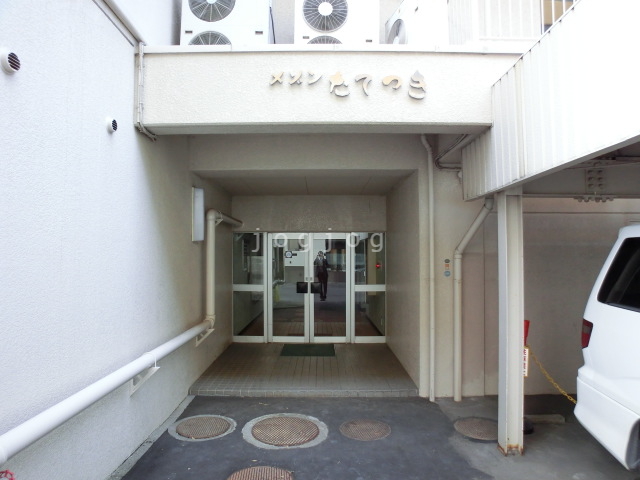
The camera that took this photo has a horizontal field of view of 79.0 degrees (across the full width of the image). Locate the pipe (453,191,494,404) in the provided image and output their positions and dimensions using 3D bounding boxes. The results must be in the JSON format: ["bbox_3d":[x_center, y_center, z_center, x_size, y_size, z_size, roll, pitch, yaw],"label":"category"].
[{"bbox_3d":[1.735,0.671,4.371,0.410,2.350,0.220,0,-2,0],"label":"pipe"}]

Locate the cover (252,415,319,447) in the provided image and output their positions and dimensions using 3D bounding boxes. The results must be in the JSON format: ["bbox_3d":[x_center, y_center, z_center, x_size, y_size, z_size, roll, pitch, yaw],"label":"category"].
[{"bbox_3d":[-0.323,1.830,3.693,0.635,0.030,0.635,0,-2,0],"label":"cover"}]

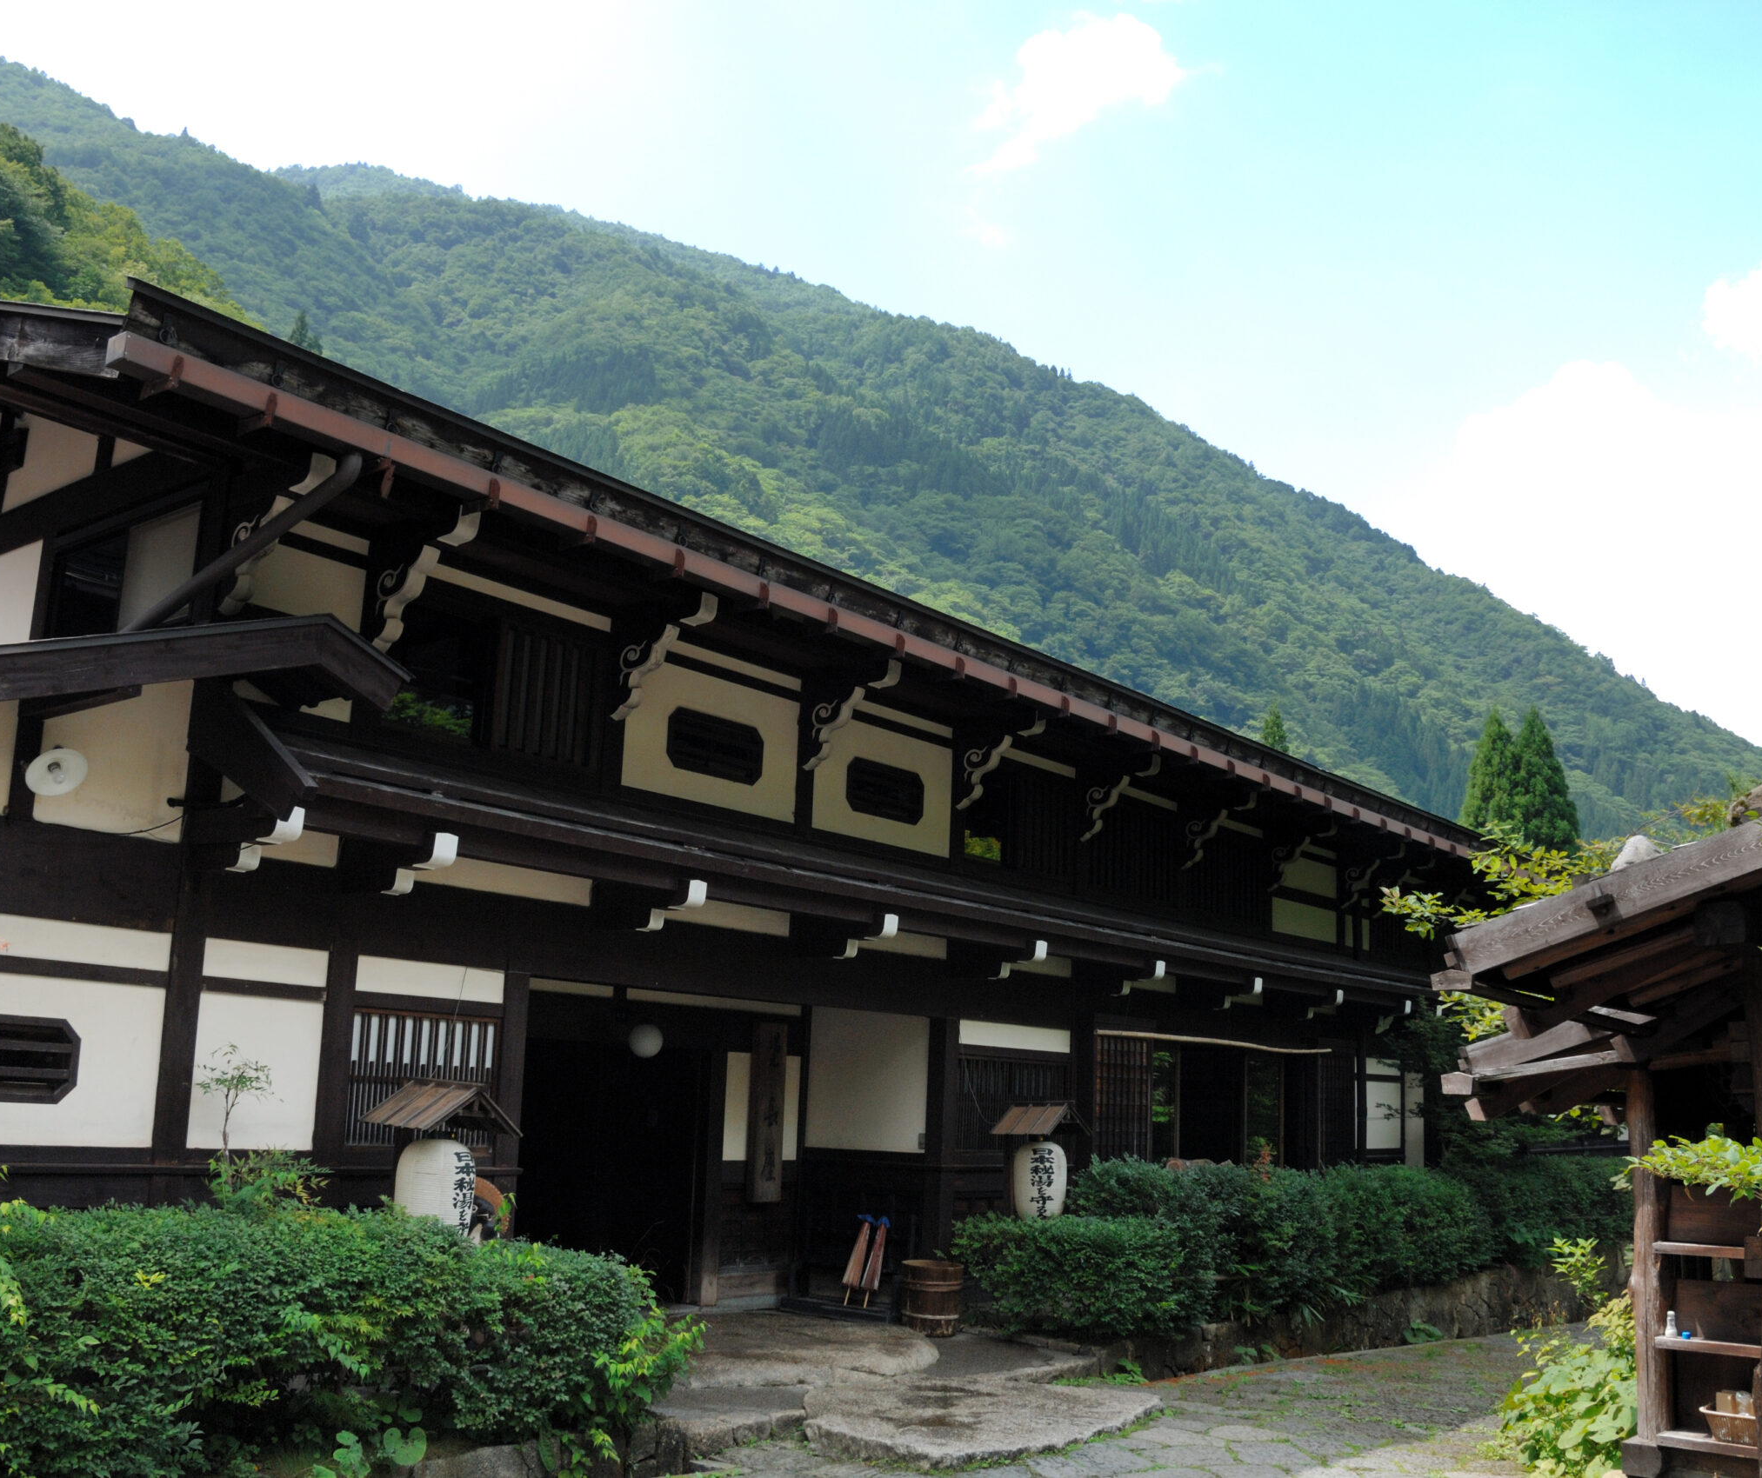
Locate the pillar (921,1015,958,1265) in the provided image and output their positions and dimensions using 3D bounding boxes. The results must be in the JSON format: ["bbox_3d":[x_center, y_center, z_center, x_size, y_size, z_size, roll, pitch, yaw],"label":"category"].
[{"bbox_3d":[0.483,3.248,12.877,0.185,2.170,0.185,-9,-17,39],"label":"pillar"}]

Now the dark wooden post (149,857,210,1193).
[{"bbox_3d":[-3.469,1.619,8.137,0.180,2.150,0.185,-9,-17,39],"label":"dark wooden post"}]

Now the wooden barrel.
[{"bbox_3d":[0.363,3.917,11.674,0.450,0.490,0.450,2,-13,0],"label":"wooden barrel"}]

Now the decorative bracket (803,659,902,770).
[{"bbox_3d":[-0.181,-0.159,11.854,0.740,0.740,0.150,-9,-17,39],"label":"decorative bracket"}]

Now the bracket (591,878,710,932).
[{"bbox_3d":[-1.385,1.036,10.180,0.780,0.330,0.150,-9,-17,39],"label":"bracket"}]

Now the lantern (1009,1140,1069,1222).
[{"bbox_3d":[1.170,3.267,12.165,0.400,0.760,0.400,1,-13,4],"label":"lantern"}]

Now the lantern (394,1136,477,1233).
[{"bbox_3d":[-2.164,2.282,8.120,0.400,0.780,0.400,-8,-16,35],"label":"lantern"}]

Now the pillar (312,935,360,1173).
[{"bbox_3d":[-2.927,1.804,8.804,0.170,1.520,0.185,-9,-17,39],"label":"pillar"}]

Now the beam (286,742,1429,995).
[{"bbox_3d":[1.652,1.477,13.174,0.300,0.310,13.800,-9,-17,39],"label":"beam"}]

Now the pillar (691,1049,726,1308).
[{"bbox_3d":[-1.345,3.379,12.825,0.155,1.970,0.155,-9,-17,39],"label":"pillar"}]

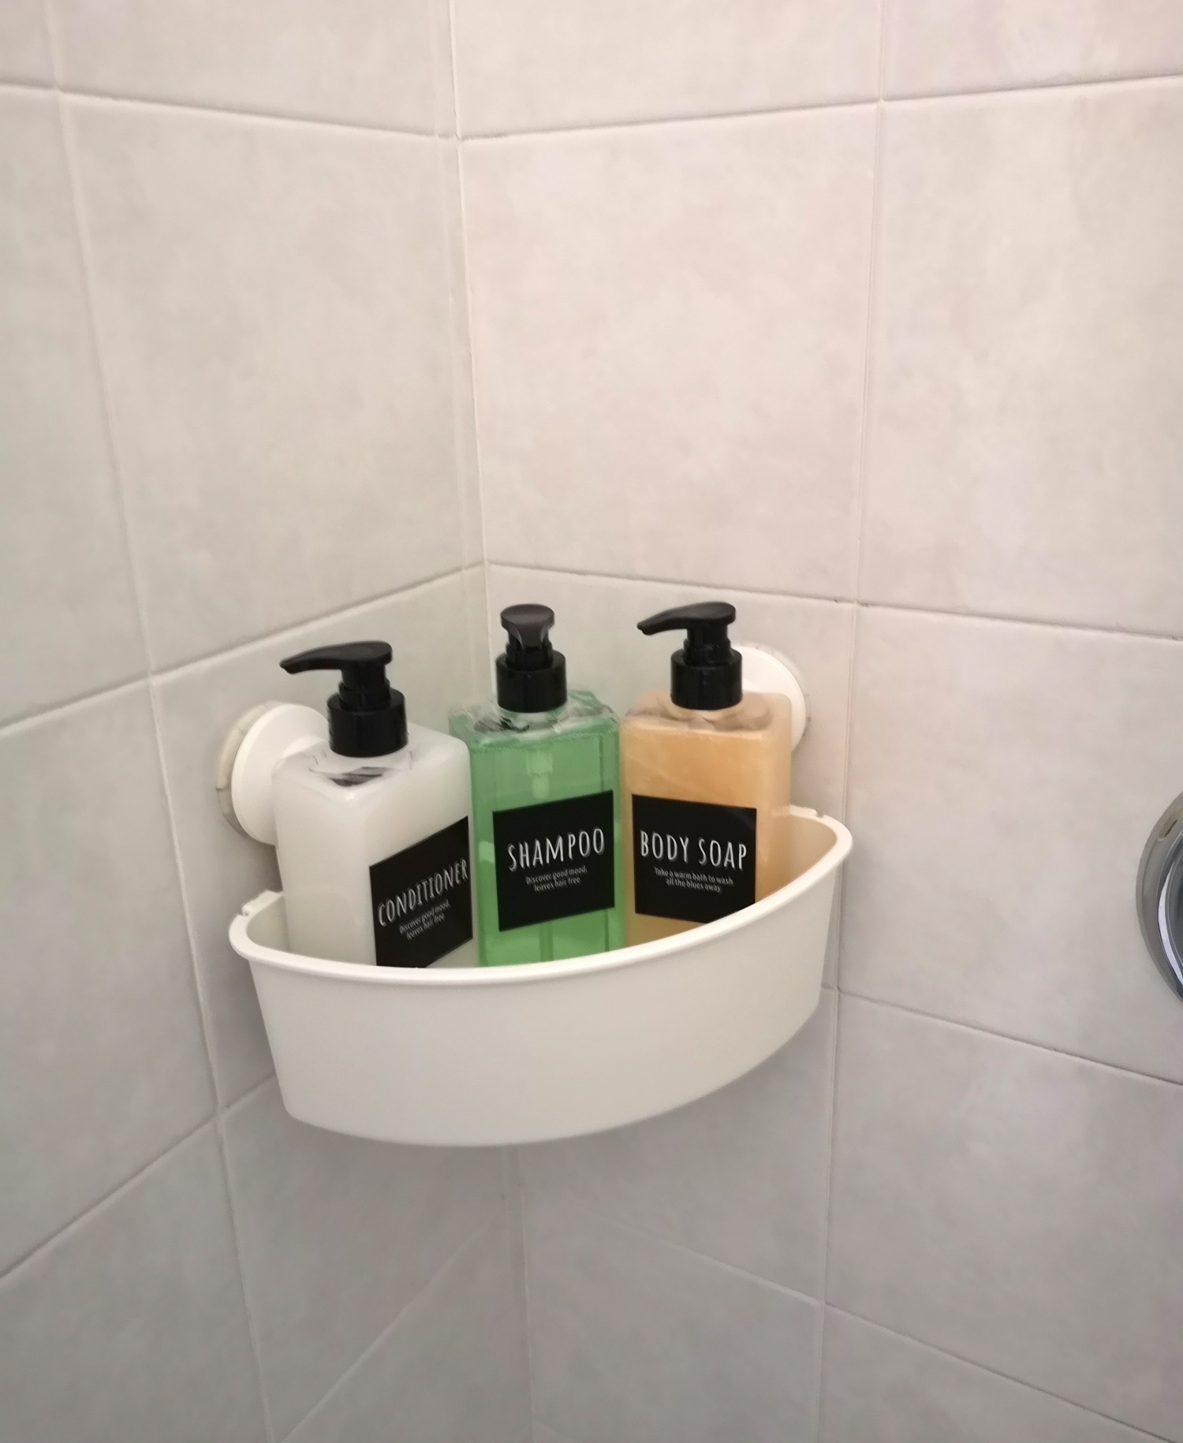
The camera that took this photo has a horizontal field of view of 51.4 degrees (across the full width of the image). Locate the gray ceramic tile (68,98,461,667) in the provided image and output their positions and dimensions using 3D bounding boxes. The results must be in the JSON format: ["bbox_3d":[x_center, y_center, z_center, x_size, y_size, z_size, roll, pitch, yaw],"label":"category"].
[{"bbox_3d":[-0.125,-0.144,0.523,0.010,0.201,0.201,10,23,29],"label":"gray ceramic tile"}]

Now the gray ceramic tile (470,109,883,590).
[{"bbox_3d":[0.031,-0.166,0.572,0.201,0.201,0.010,10,23,29],"label":"gray ceramic tile"}]

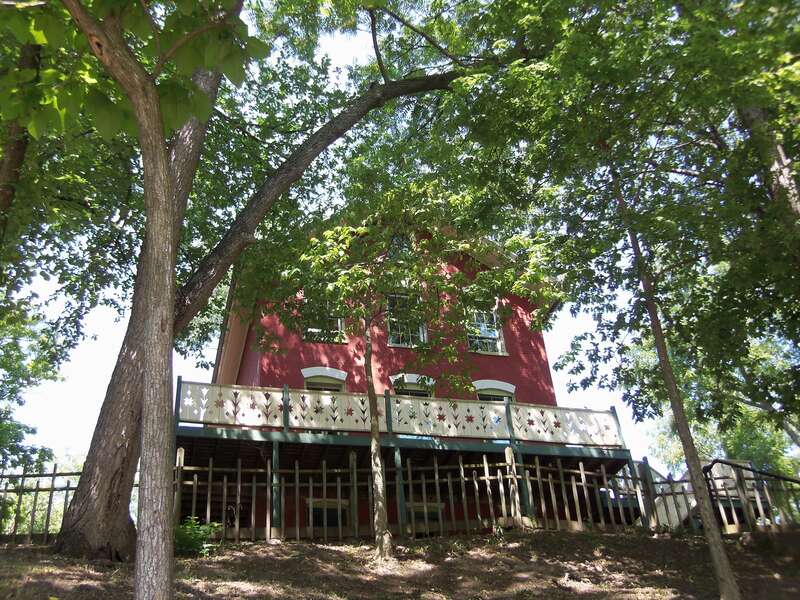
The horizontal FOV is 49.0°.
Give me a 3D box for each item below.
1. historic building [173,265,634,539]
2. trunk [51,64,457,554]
[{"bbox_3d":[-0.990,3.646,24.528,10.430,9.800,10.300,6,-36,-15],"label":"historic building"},{"bbox_3d":[-1.812,-0.522,15.571,6.800,10.000,2.300,-5,-34,0],"label":"trunk"}]

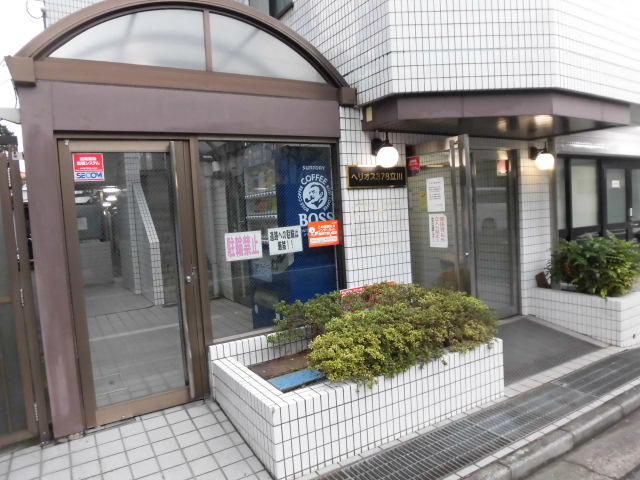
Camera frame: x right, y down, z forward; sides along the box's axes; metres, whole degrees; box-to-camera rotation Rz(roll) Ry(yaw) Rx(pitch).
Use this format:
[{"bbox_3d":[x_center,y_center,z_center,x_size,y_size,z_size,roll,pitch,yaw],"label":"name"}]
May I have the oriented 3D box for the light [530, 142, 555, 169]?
[{"bbox_3d":[2.576,-0.953,5.085,0.190,0.300,0.270,-6,5,-29],"label":"light"}]

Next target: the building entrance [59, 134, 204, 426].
[{"bbox_3d":[-1.258,0.270,3.087,0.838,1.900,0.100,-6,5,-29],"label":"building entrance"}]

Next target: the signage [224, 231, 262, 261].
[{"bbox_3d":[-0.586,0.047,3.445,0.292,0.211,0.015,-6,5,-29],"label":"signage"}]

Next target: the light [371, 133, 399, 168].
[{"bbox_3d":[0.559,-0.767,3.845,0.190,0.300,0.270,-6,5,-29],"label":"light"}]

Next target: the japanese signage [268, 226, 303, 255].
[{"bbox_3d":[-0.276,0.004,3.618,0.292,0.211,0.015,-6,5,-29],"label":"japanese signage"}]

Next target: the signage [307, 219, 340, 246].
[{"bbox_3d":[0.037,-0.053,3.793,0.292,0.211,0.015,-6,5,-29],"label":"signage"}]

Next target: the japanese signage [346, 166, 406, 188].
[{"bbox_3d":[0.514,-0.559,3.975,0.660,0.200,0.030,-6,5,-29],"label":"japanese signage"}]

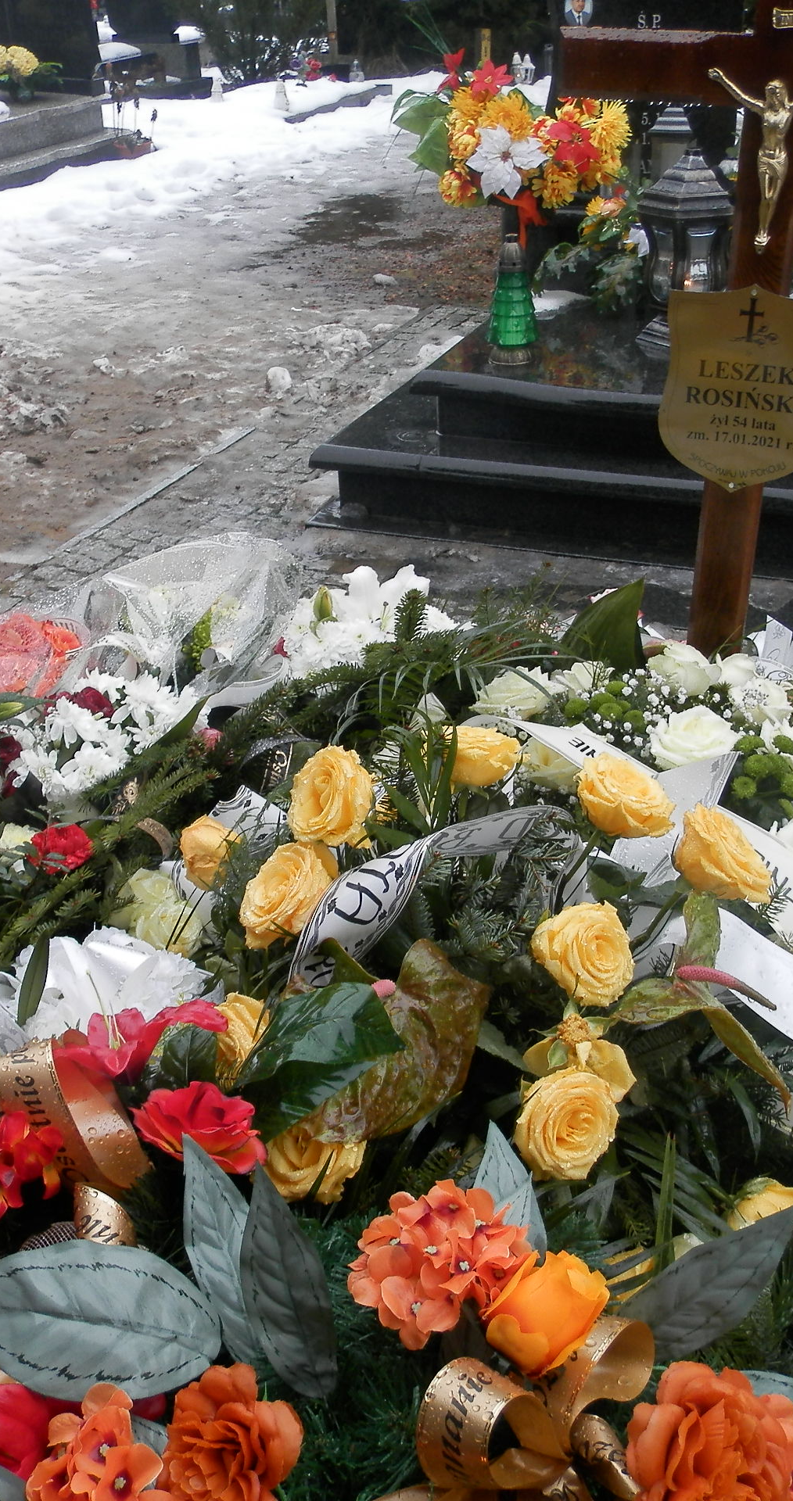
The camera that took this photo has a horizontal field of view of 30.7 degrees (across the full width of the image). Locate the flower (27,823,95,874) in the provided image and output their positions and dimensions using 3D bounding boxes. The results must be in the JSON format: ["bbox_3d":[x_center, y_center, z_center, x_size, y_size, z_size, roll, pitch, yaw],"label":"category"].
[{"bbox_3d":[-0.348,0.101,1.500,0.068,0.052,0.065,-12,32,-14],"label":"flower"}]

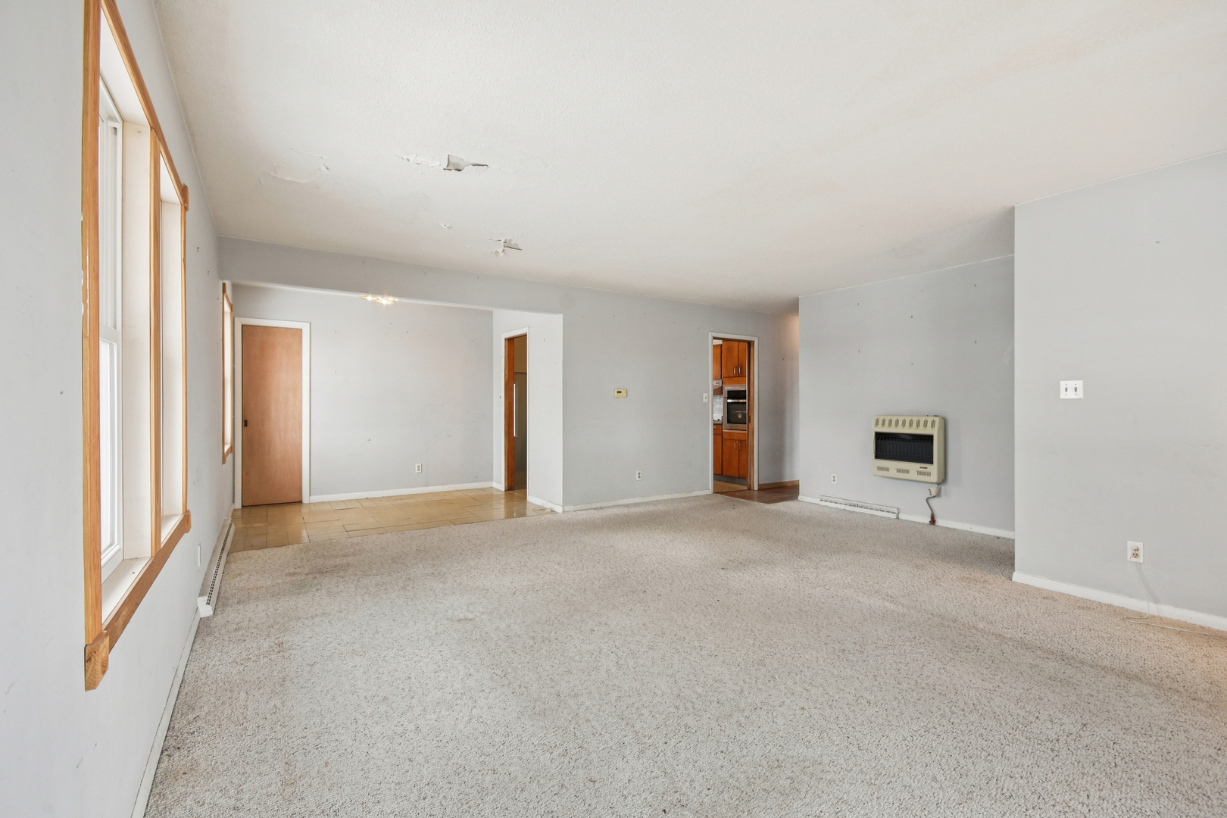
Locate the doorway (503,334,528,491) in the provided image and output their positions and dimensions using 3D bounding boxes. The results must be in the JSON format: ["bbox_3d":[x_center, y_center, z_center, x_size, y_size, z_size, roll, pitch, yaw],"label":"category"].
[{"bbox_3d":[-1.190,0.081,6.495,0.120,2.050,0.740,0,0,-34],"label":"doorway"}]

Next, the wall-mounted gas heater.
[{"bbox_3d":[2.855,0.373,4.961,0.170,0.605,0.600,0,0,-34],"label":"wall-mounted gas heater"}]

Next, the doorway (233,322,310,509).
[{"bbox_3d":[-3.851,0.054,5.804,0.700,2.100,0.100,0,0,-34],"label":"doorway"}]

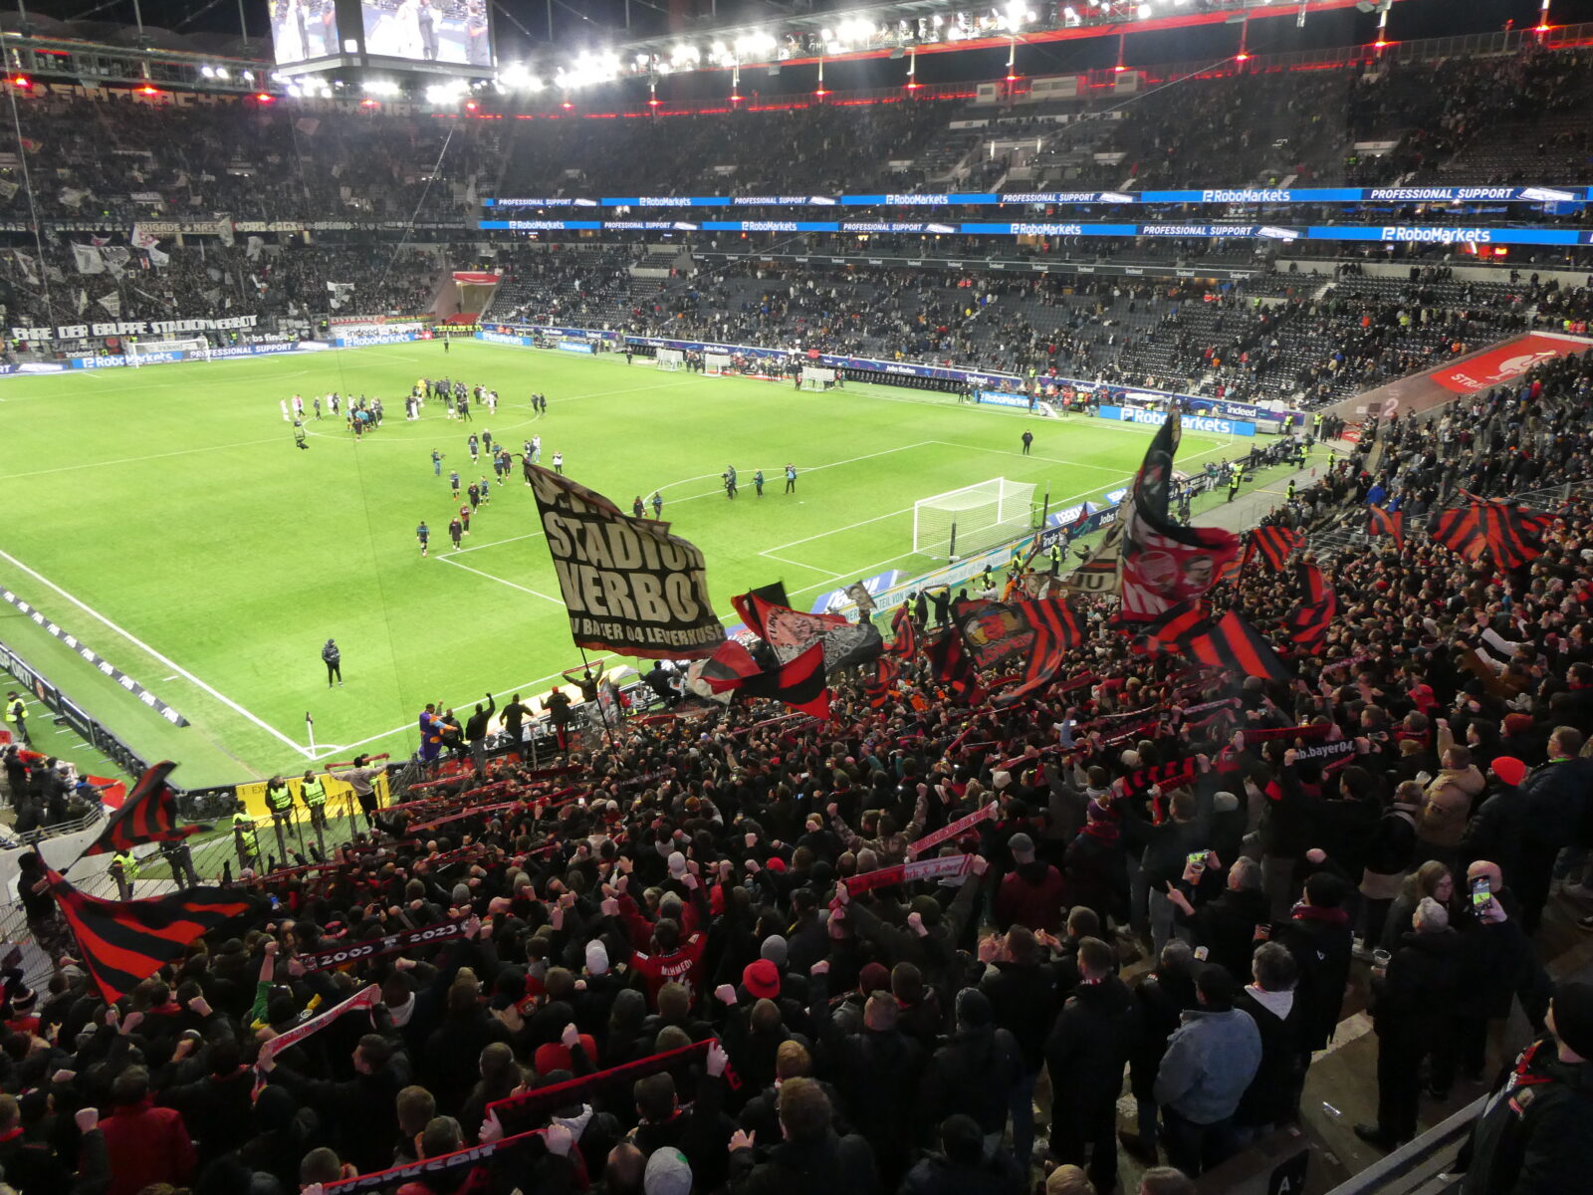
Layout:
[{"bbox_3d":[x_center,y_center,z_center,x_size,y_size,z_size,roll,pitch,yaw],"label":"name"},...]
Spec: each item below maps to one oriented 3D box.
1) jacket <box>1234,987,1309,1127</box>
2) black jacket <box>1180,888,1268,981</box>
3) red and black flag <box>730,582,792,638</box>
[{"bbox_3d":[2.503,2.450,5.900,0.520,0.700,0.340,-5,19,-14],"label":"jacket"},{"bbox_3d":[2.491,1.994,6.400,0.540,0.720,0.460,-10,21,-28],"label":"black jacket"},{"bbox_3d":[-0.909,0.319,28.000,1.528,1.437,0.450,0,19,-2],"label":"red and black flag"}]

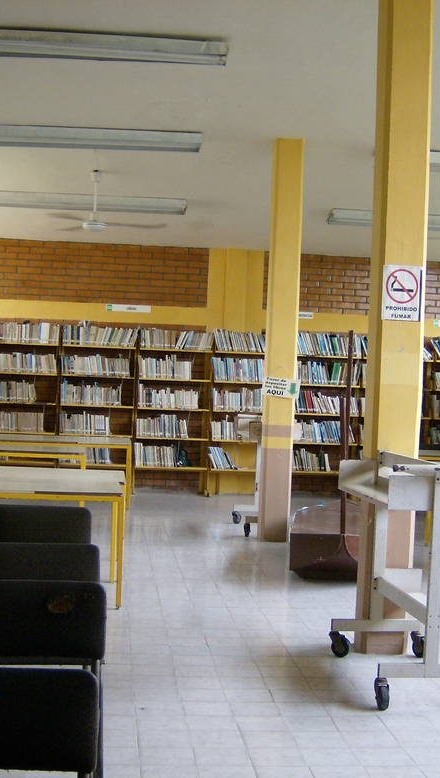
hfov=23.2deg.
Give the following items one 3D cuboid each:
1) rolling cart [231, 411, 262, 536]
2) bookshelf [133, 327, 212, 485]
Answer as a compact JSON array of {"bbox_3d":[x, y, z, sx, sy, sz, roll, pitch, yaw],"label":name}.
[{"bbox_3d":[0.439,0.828,10.343,0.546,1.078,1.036,2,0,-6],"label":"rolling cart"},{"bbox_3d":[-0.566,0.275,13.044,0.910,2.010,0.330,2,0,-6],"label":"bookshelf"}]

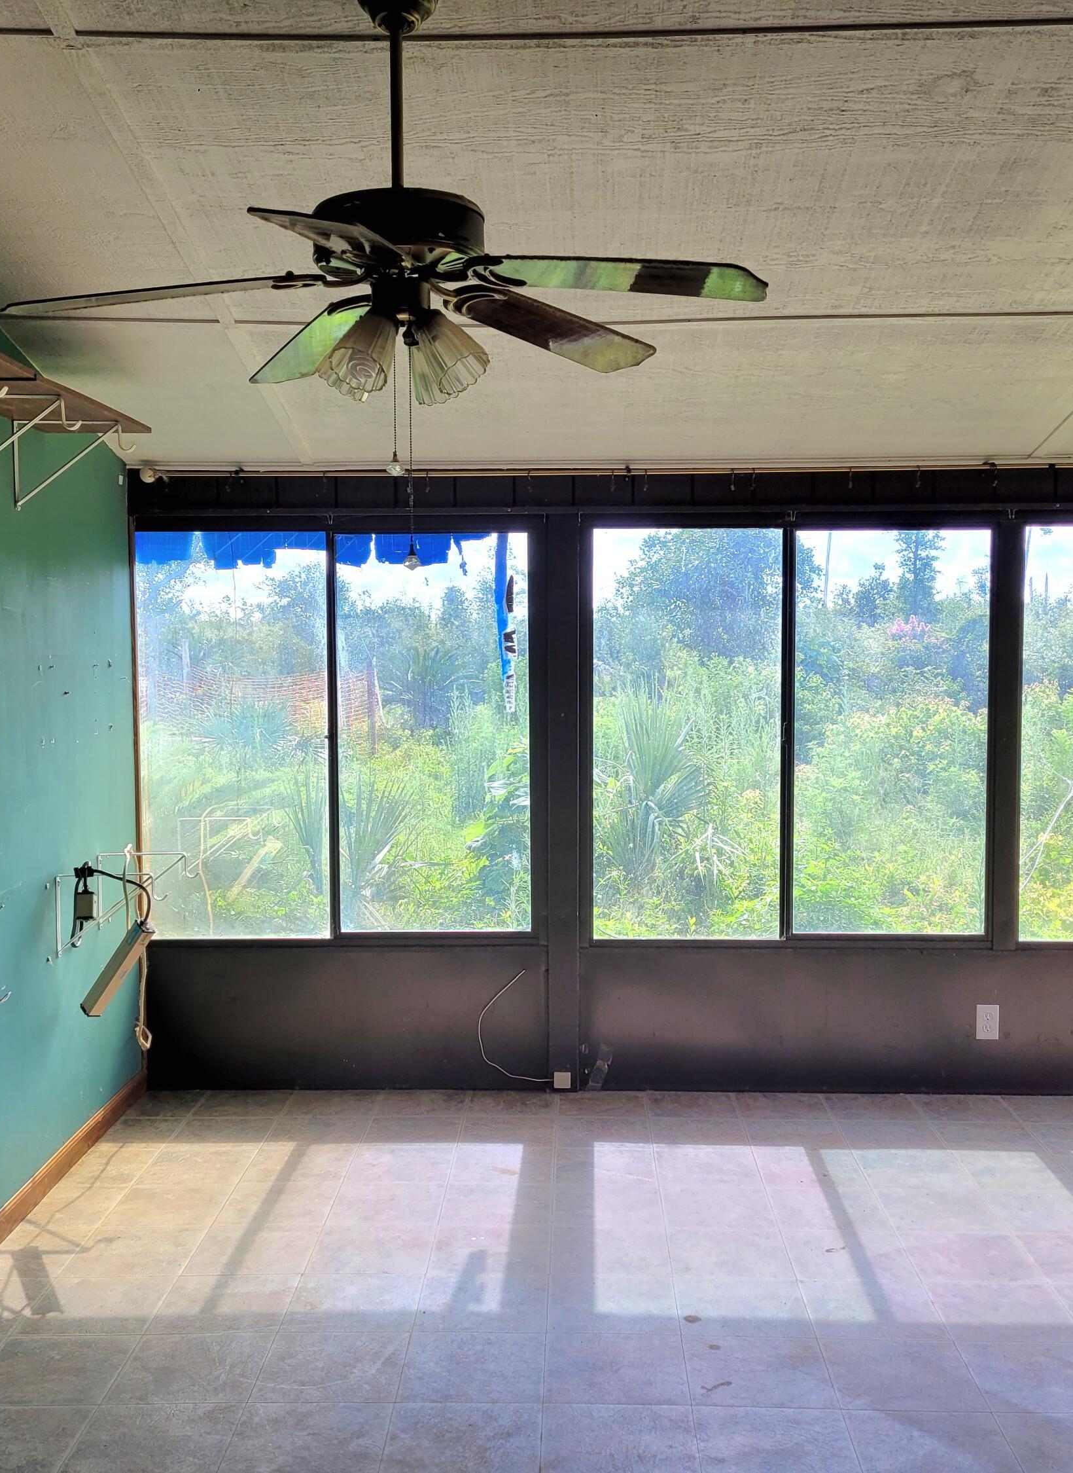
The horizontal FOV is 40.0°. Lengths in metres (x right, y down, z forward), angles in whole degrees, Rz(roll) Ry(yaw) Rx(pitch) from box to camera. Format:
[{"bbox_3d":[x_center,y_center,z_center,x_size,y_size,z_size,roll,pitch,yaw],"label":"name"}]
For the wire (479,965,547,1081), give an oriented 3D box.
[{"bbox_3d":[-0.079,1.008,5.133,0.248,0.399,0.030,0,4,2],"label":"wire"}]

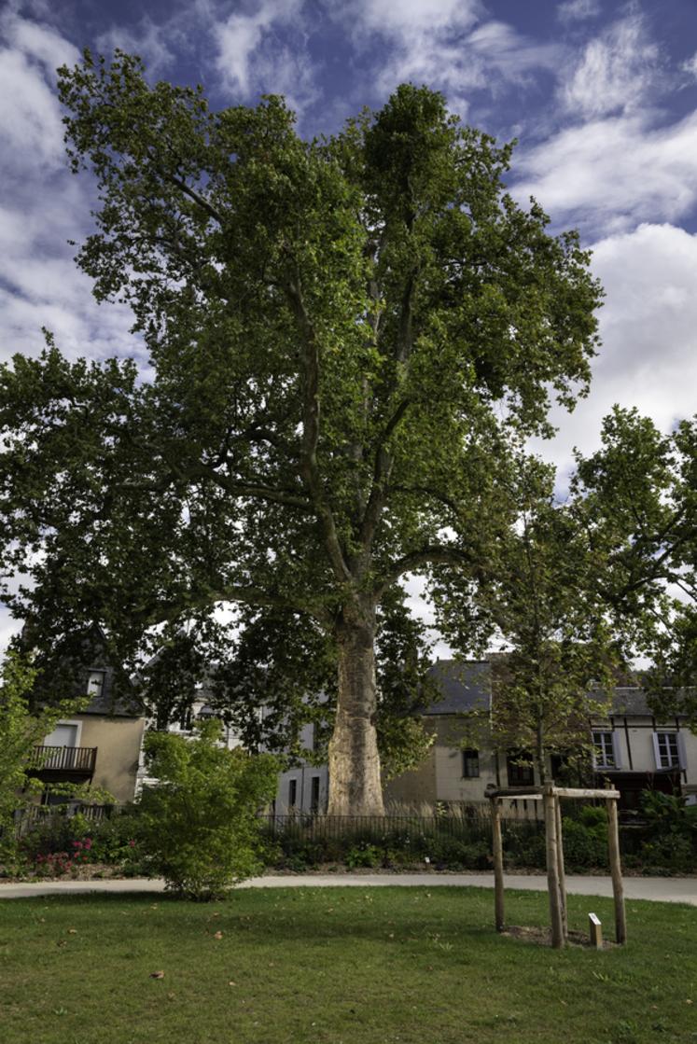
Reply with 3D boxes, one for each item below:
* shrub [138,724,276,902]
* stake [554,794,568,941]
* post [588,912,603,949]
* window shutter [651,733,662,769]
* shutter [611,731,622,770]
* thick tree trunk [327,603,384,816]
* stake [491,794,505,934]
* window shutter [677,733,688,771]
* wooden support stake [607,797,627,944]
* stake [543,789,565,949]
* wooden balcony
[{"bbox_3d":[-2.644,5.365,14.211,2.577,3.150,2.444,5,-22,-10],"label":"shrub"},{"bbox_3d":[2.903,4.645,10.277,0.110,1.856,0.110,-3,-22,15],"label":"stake"},{"bbox_3d":[2.970,4.934,9.122,0.090,0.354,0.120,13,-24,-28],"label":"post"},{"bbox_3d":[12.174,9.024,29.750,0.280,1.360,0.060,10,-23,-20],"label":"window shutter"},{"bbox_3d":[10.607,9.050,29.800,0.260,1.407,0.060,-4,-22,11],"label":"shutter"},{"bbox_3d":[0.266,6.503,24.627,1.800,7.873,1.750,1,-21,0],"label":"thick tree trunk"},{"bbox_3d":[2.015,4.576,10.246,0.115,1.771,0.115,-4,-22,14],"label":"stake"},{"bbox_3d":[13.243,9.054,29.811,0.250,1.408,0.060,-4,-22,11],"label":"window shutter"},{"bbox_3d":[3.389,4.329,9.544,0.120,1.777,0.120,-2,-22,15],"label":"wooden support stake"},{"bbox_3d":[2.493,4.128,9.135,0.120,1.825,0.120,-3,-22,15],"label":"stake"},{"bbox_3d":[-12.879,10.738,33.721,3.083,1.338,0.950,9,-23,-20],"label":"wooden balcony"}]

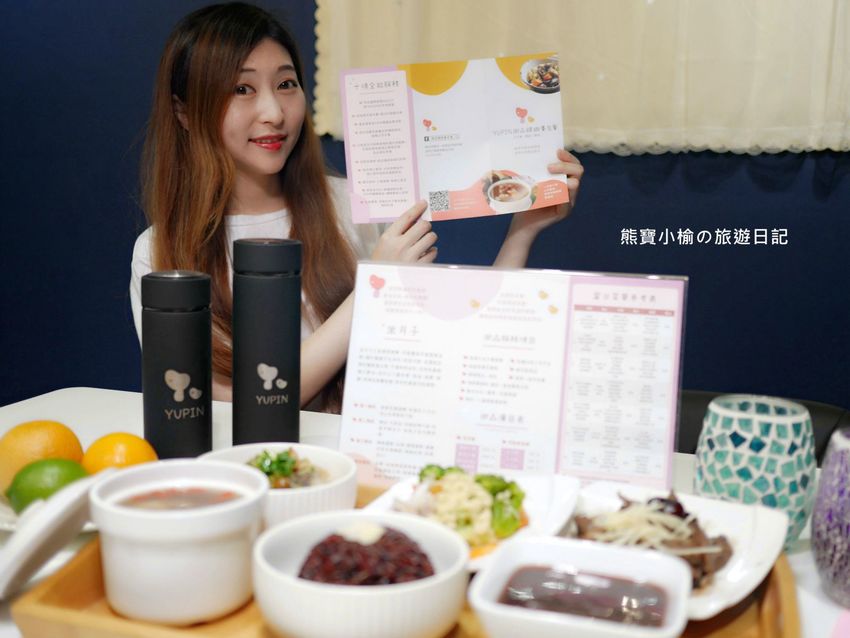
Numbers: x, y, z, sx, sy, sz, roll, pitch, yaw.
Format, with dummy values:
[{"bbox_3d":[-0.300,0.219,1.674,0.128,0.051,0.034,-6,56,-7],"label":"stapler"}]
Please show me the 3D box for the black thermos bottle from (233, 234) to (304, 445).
[{"bbox_3d":[-0.154,0.037,0.953,0.065,0.224,0.065,-1,10,-19],"label":"black thermos bottle"}]

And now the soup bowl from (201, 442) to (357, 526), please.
[{"bbox_3d":[-0.116,0.142,0.752,0.124,0.062,0.124,0,9,-9],"label":"soup bowl"}]

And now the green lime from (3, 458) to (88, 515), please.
[{"bbox_3d":[-0.299,0.135,0.778,0.068,0.051,0.053,-2,10,-21],"label":"green lime"}]

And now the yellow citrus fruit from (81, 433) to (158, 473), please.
[{"bbox_3d":[-0.252,0.126,0.811,0.067,0.065,0.067,-1,10,-17],"label":"yellow citrus fruit"}]

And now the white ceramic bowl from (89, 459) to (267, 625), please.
[{"bbox_3d":[-0.163,0.149,0.660,0.117,0.077,0.117,0,9,-14],"label":"white ceramic bowl"}]

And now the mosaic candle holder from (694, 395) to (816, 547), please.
[{"bbox_3d":[0.267,0.129,0.802,0.100,0.118,0.100,5,10,19],"label":"mosaic candle holder"}]

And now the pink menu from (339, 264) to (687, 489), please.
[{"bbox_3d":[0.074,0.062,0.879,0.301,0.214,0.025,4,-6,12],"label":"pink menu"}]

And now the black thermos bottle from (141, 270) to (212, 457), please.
[{"bbox_3d":[-0.240,0.052,0.954,0.065,0.189,0.065,-3,10,-27],"label":"black thermos bottle"}]

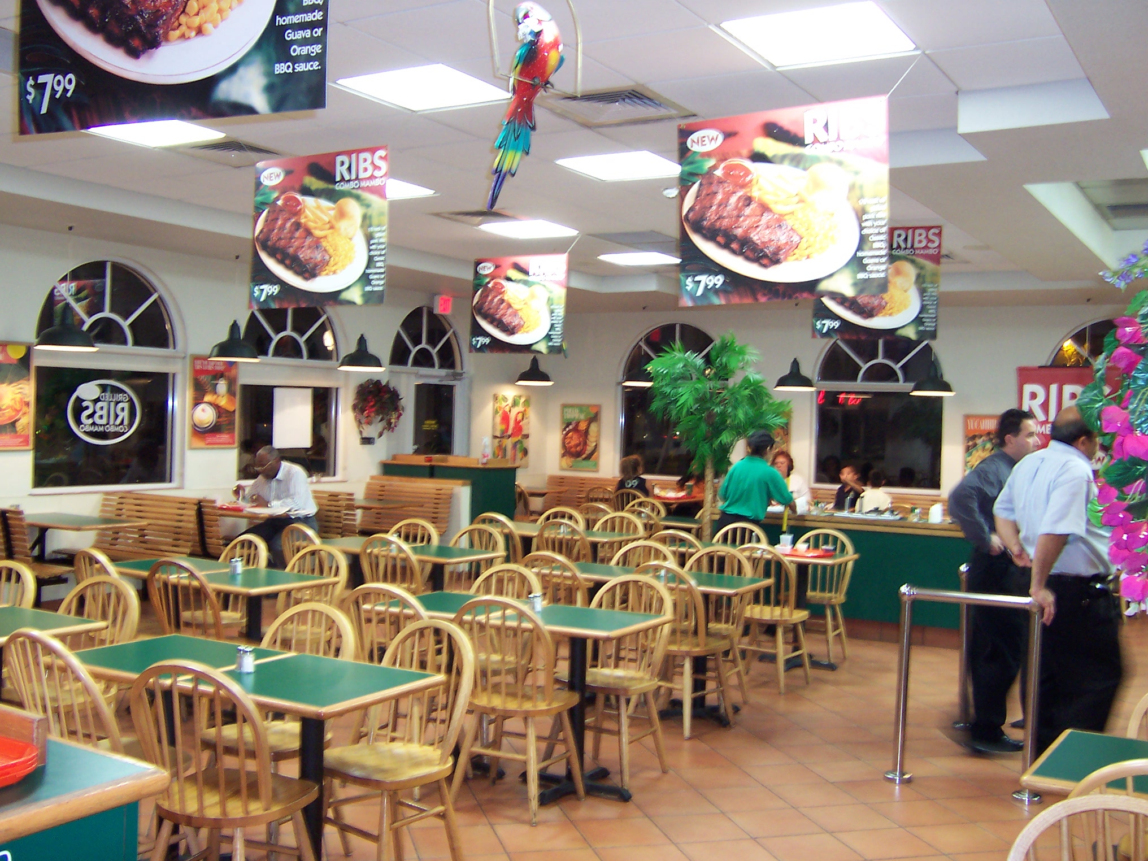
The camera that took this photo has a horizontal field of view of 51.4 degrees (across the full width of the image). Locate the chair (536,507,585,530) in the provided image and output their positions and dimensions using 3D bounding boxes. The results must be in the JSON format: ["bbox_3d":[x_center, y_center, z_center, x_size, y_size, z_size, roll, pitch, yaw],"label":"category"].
[{"bbox_3d":[-0.224,1.031,9.316,0.440,0.890,0.470,2,1,30],"label":"chair"}]

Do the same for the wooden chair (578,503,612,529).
[{"bbox_3d":[0.302,1.084,10.573,0.480,0.900,0.490,2,1,36],"label":"wooden chair"}]

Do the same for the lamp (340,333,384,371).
[{"bbox_3d":[-2.006,-0.744,11.318,0.440,0.335,0.440,2,1,0],"label":"lamp"}]

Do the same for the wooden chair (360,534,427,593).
[{"bbox_3d":[-1.022,1.085,7.438,0.480,0.900,0.490,2,1,36],"label":"wooden chair"}]

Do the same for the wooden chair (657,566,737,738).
[{"bbox_3d":[0.569,1.098,6.248,0.440,0.890,0.470,2,1,38],"label":"wooden chair"}]

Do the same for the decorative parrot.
[{"bbox_3d":[-0.144,-0.923,3.400,0.160,0.570,0.270,1,1,-38],"label":"decorative parrot"}]

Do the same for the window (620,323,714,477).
[{"bbox_3d":[1.174,-0.344,14.081,1.410,1.840,0.120,2,1,31],"label":"window"}]

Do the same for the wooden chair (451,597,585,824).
[{"bbox_3d":[-0.250,1.133,5.081,0.460,0.900,0.500,2,1,31],"label":"wooden chair"}]

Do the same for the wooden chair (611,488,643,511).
[{"bbox_3d":[0.683,1.064,12.622,0.440,0.915,0.480,2,1,31],"label":"wooden chair"}]

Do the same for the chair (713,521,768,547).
[{"bbox_3d":[1.105,1.129,8.704,0.480,0.900,0.490,2,1,41],"label":"chair"}]

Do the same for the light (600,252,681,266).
[{"bbox_3d":[0.602,-1.583,10.885,0.600,0.070,0.600,2,1,30],"label":"light"}]

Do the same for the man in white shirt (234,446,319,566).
[{"bbox_3d":[-2.548,0.795,10.254,0.560,1.330,0.800,2,1,25],"label":"man in white shirt"}]

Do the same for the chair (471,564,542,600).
[{"bbox_3d":[-0.473,1.132,5.814,0.440,0.915,0.480,2,1,31],"label":"chair"}]

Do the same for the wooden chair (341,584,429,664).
[{"bbox_3d":[-0.728,1.078,5.193,0.440,0.890,0.470,2,1,30],"label":"wooden chair"}]

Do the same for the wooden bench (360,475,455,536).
[{"bbox_3d":[-1.724,0.954,11.347,1.050,0.900,0.580,2,1,30],"label":"wooden bench"}]

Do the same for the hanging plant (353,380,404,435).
[{"bbox_3d":[-1.944,-0.224,12.152,0.320,0.580,0.550,2,1,31],"label":"hanging plant"}]

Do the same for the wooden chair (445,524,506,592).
[{"bbox_3d":[-0.777,1.086,7.893,0.480,0.900,0.490,2,1,37],"label":"wooden chair"}]

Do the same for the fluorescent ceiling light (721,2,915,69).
[{"bbox_3d":[0.901,-1.478,4.379,0.600,0.070,0.600,2,1,30],"label":"fluorescent ceiling light"}]

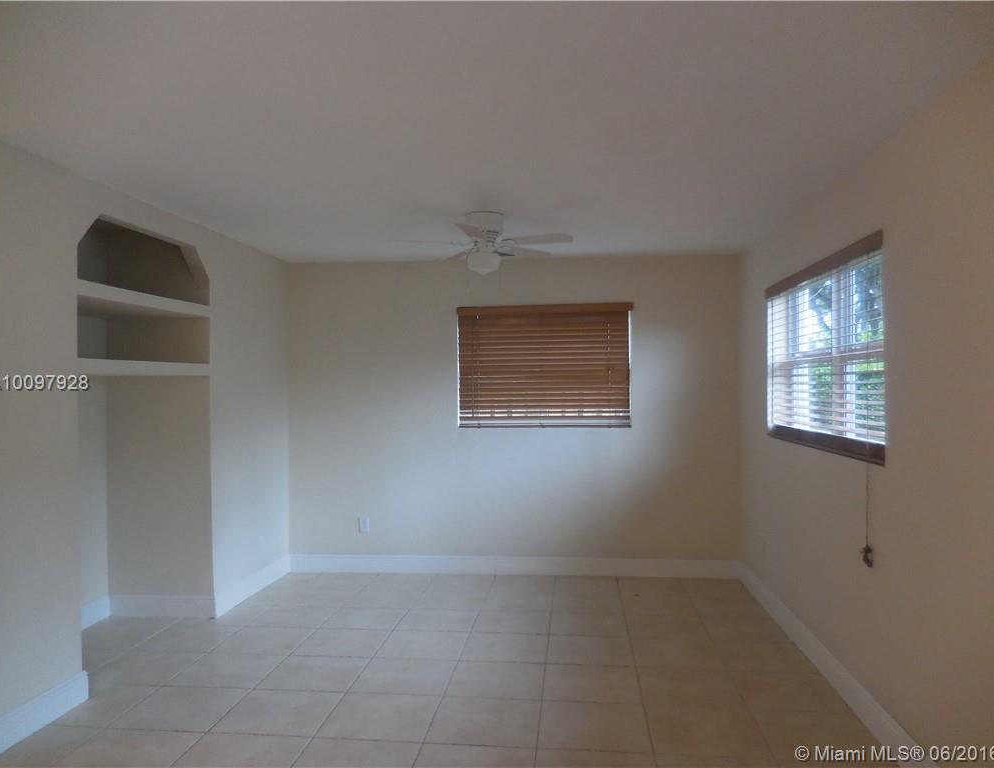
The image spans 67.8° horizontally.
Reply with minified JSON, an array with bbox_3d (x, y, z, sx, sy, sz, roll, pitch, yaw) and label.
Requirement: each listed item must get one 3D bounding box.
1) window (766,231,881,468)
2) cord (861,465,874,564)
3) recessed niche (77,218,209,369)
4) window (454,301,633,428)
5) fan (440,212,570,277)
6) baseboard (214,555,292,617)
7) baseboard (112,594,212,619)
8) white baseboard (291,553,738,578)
[{"bbox_3d":[1.568,-0.133,3.657,0.080,0.900,1.730,0,0,6],"label":"window"},{"bbox_3d":[1.490,0.524,2.966,0.040,0.425,0.040,0,0,6],"label":"cord"},{"bbox_3d":[-2.214,-0.431,4.077,0.680,0.790,1.237,0,0,6],"label":"recessed niche"},{"bbox_3d":[0.361,-0.133,5.628,1.335,0.925,0.080,0,0,6],"label":"window"},{"bbox_3d":[-0.070,-0.806,4.290,1.060,0.347,1.060,0,0,6],"label":"fan"},{"bbox_3d":[-1.715,1.414,5.267,0.020,0.138,1.200,0,0,6],"label":"baseboard"},{"bbox_3d":[-2.121,1.412,4.696,0.680,0.138,0.020,0,0,6],"label":"baseboard"},{"bbox_3d":[0.079,1.406,5.696,3.450,0.138,0.020,0,0,6],"label":"white baseboard"}]

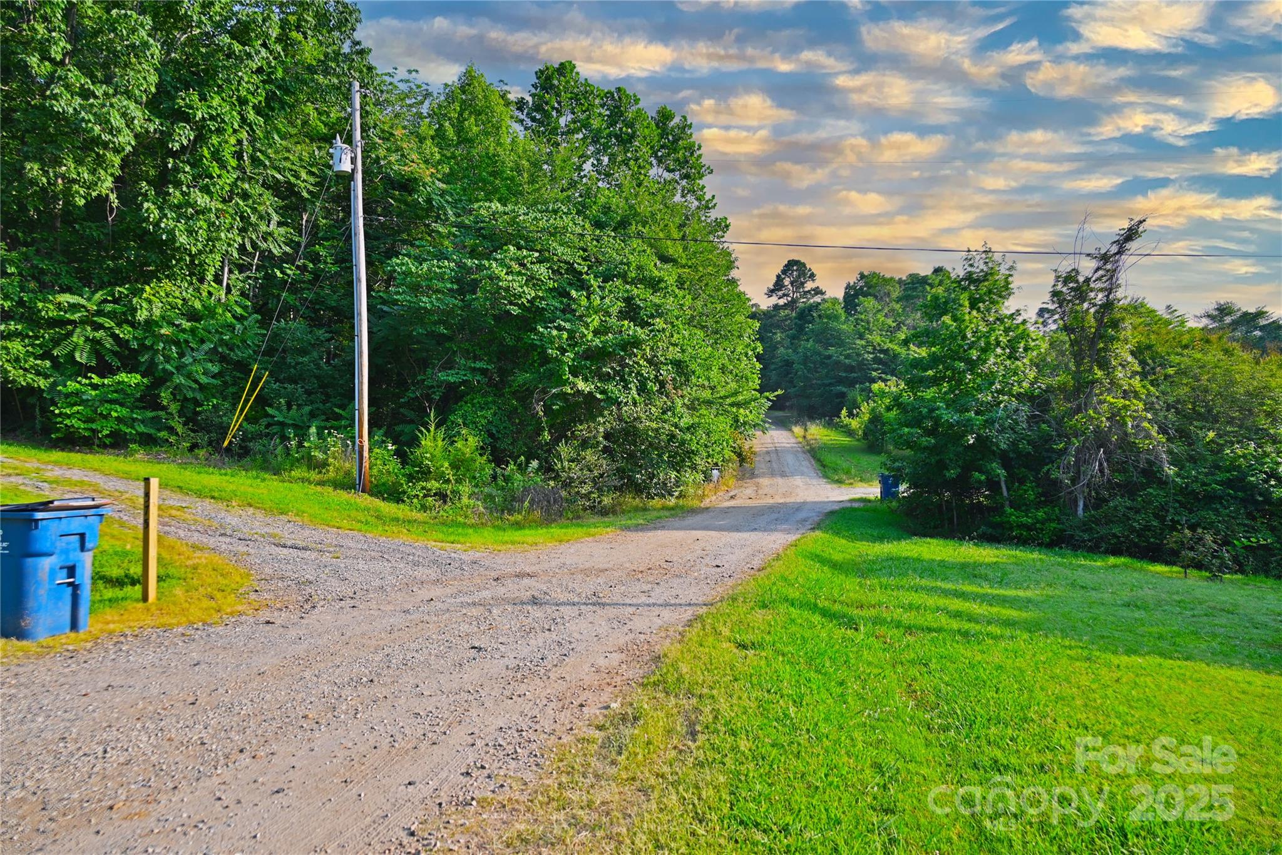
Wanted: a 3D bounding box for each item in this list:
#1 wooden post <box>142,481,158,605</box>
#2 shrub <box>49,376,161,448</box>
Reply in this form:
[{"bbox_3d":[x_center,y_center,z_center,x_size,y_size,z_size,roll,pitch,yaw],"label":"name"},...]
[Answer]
[{"bbox_3d":[-4.821,1.112,8.400,0.095,1.240,0.095,0,-1,23],"label":"wooden post"},{"bbox_3d":[-13.505,-0.441,21.500,2.600,1.800,2.000,0,-1,-27],"label":"shrub"}]

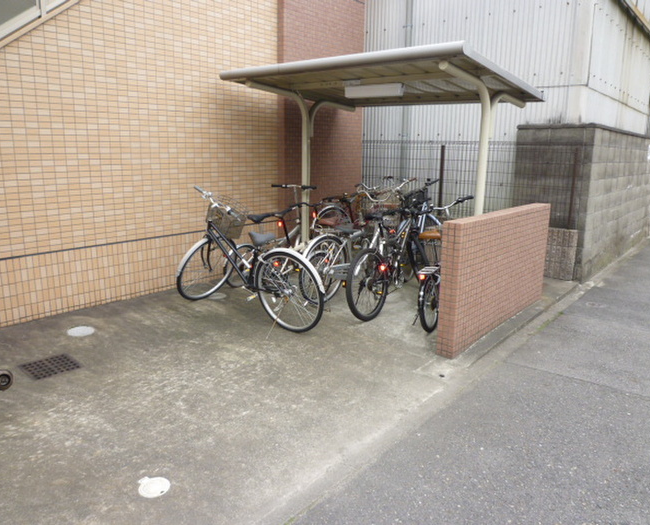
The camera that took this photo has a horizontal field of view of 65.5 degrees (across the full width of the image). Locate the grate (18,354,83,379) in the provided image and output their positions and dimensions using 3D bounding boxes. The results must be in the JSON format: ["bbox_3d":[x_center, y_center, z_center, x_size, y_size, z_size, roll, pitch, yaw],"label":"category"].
[{"bbox_3d":[-1.879,0.727,3.476,0.310,0.025,0.305,11,17,40],"label":"grate"}]

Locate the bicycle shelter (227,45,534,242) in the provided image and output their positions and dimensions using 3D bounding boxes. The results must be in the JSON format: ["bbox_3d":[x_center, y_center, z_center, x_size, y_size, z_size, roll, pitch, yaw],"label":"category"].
[{"bbox_3d":[0.595,-0.713,5.050,2.450,2.220,2.080,11,17,40],"label":"bicycle shelter"}]

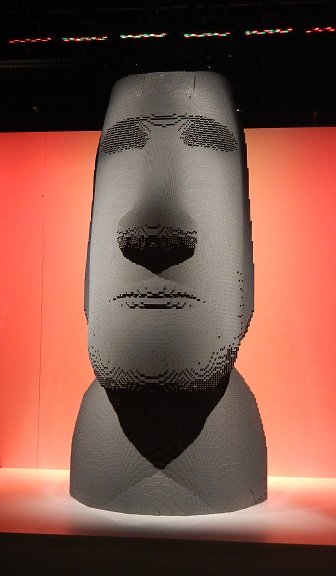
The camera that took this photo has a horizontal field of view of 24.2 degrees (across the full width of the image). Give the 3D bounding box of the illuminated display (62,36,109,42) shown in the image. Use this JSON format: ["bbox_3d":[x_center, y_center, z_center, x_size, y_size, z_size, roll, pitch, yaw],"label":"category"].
[{"bbox_3d":[-0.525,-1.576,4.958,0.300,0.035,0.040,0,-5,6],"label":"illuminated display"}]

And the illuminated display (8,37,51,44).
[{"bbox_3d":[-0.877,-1.581,4.997,0.300,0.035,0.040,0,-5,6],"label":"illuminated display"}]

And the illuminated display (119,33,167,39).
[{"bbox_3d":[-0.152,-1.585,4.917,0.300,0.035,0.040,0,-5,6],"label":"illuminated display"}]

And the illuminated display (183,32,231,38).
[{"bbox_3d":[0.246,-1.574,4.872,0.300,0.035,0.040,0,-5,6],"label":"illuminated display"}]

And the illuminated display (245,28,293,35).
[{"bbox_3d":[0.627,-1.583,4.830,0.300,0.035,0.040,0,-5,6],"label":"illuminated display"}]

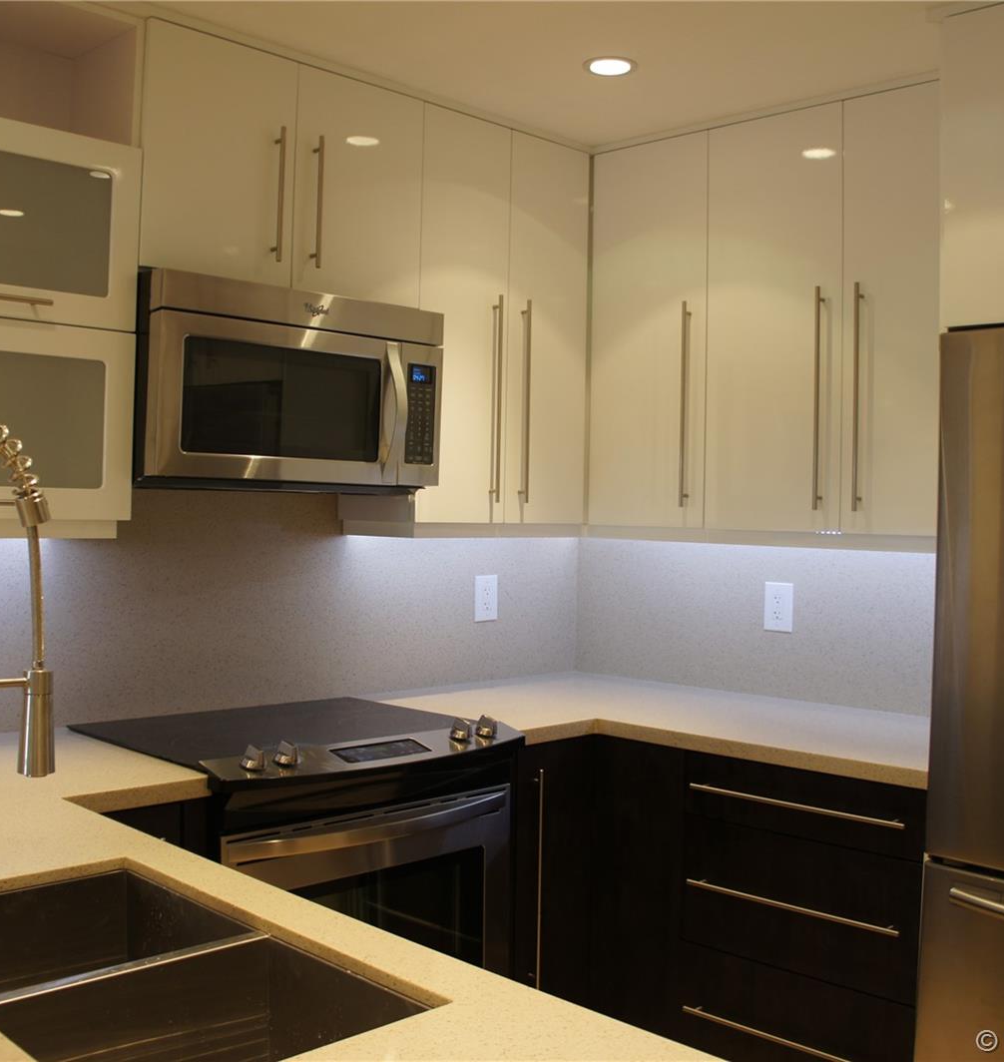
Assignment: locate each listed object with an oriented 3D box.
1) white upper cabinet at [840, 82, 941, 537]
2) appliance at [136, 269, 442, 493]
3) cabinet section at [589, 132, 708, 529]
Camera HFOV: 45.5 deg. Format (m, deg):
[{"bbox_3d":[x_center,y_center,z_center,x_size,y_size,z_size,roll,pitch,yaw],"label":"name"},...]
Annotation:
[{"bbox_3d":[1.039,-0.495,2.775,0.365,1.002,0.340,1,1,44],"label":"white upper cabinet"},{"bbox_3d":[-0.542,-0.302,2.746,0.757,0.422,0.395,0,1,-43],"label":"appliance"},{"bbox_3d":[0.516,-0.539,3.425,0.337,1.057,0.397,0,1,-45],"label":"cabinet section"}]

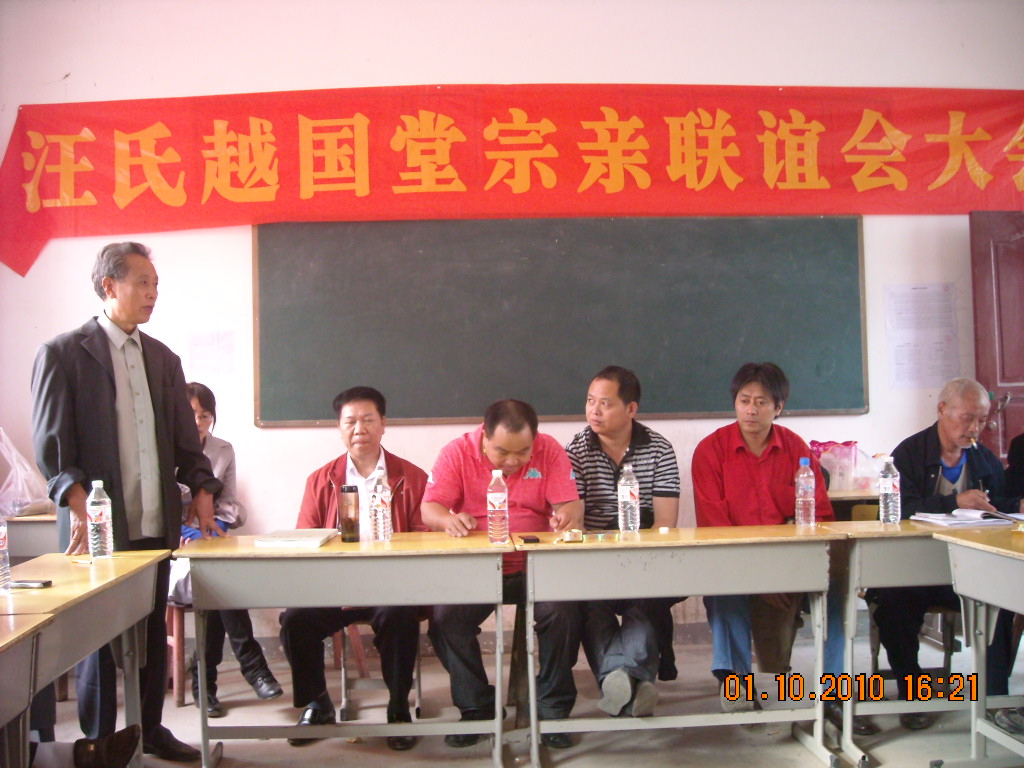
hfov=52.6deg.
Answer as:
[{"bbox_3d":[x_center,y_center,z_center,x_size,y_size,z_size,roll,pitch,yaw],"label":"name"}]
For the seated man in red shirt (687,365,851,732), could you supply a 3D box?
[{"bbox_3d":[0.965,0.577,3.830,0.570,1.330,0.780,-1,-1,-3],"label":"seated man in red shirt"}]

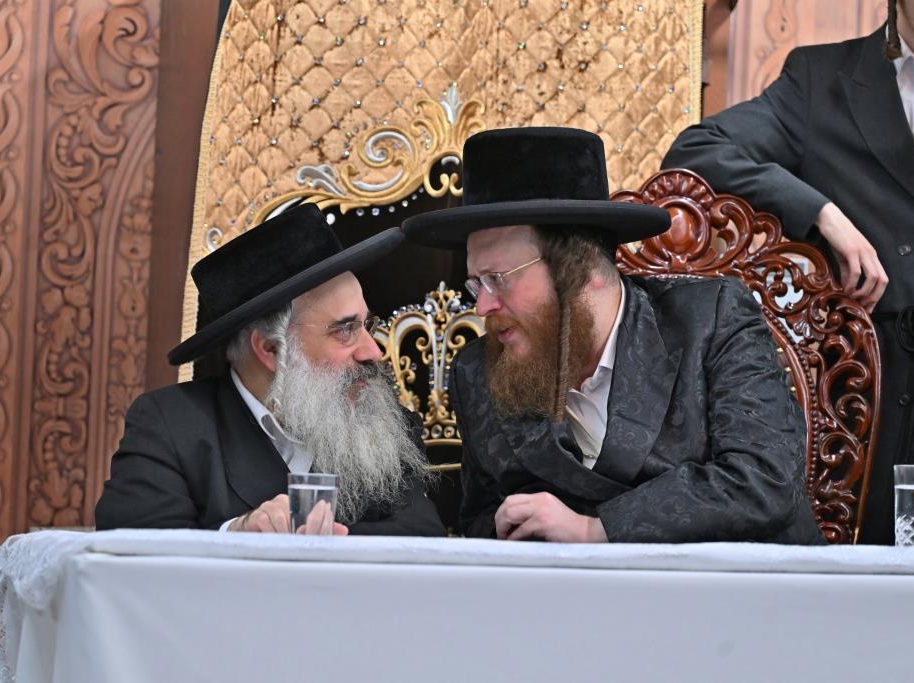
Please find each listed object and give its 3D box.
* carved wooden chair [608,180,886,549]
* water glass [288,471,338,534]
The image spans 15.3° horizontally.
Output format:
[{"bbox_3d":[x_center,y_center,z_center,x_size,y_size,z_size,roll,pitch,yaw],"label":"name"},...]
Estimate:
[{"bbox_3d":[0.283,0.372,4.859,0.660,1.340,0.680,2,-6,6],"label":"carved wooden chair"},{"bbox_3d":[-0.192,0.225,4.515,0.067,0.098,0.067,2,-5,0],"label":"water glass"}]

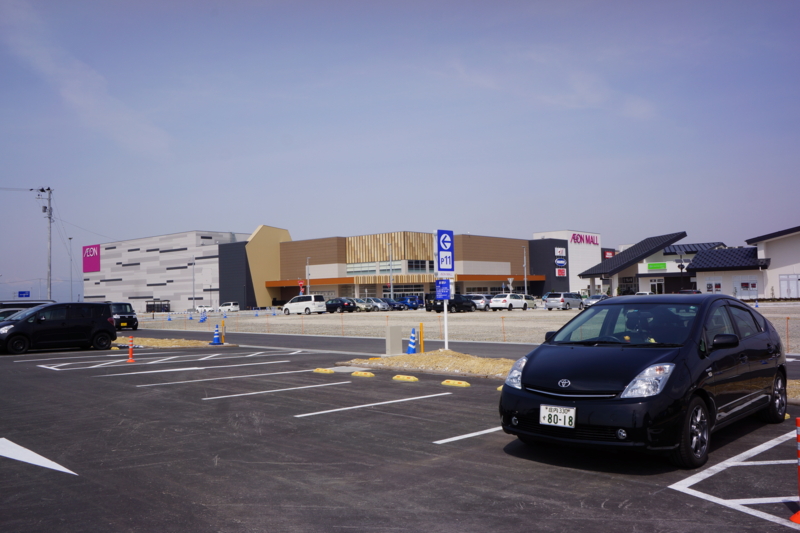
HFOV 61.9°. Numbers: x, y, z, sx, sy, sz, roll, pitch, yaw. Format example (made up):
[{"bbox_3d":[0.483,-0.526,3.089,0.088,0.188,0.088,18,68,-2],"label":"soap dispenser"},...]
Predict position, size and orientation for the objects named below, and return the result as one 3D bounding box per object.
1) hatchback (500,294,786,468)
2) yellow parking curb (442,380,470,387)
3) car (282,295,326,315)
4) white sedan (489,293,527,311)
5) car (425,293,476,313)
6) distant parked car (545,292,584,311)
[{"bbox_3d":[2.796,1.033,7.198,1.740,1.490,4.445,-4,-4,42],"label":"hatchback"},{"bbox_3d":[0.976,2.026,11.608,0.140,0.100,0.590,2,-4,-44],"label":"yellow parking curb"},{"bbox_3d":[-8.928,3.575,61.983,4.770,1.770,1.800,-4,-3,40],"label":"car"},{"bbox_3d":[9.730,3.169,59.304,1.695,1.530,4.400,-4,-3,40],"label":"white sedan"},{"bbox_3d":[4.819,3.197,57.517,1.740,1.540,4.450,-4,-4,43],"label":"car"},{"bbox_3d":[14.250,2.995,57.530,1.750,1.560,4.650,-4,-3,38],"label":"distant parked car"}]

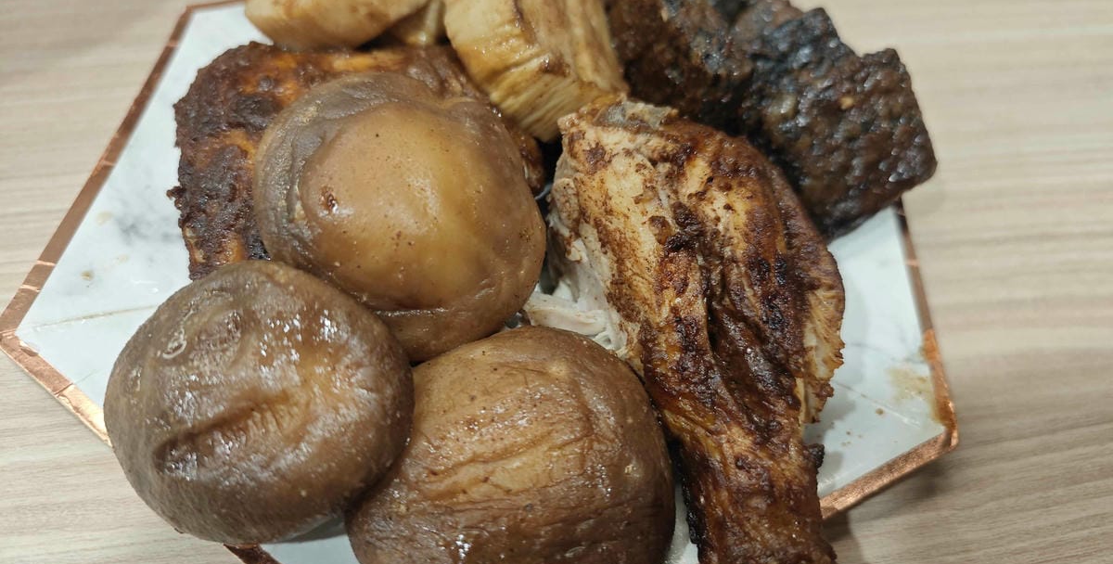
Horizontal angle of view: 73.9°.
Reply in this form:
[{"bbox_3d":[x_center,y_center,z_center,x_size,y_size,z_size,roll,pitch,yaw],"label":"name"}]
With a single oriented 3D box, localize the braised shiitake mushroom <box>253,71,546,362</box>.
[{"bbox_3d":[-0.032,-0.016,0.155,0.063,0.031,0.063,2,79,-9],"label":"braised shiitake mushroom"}]

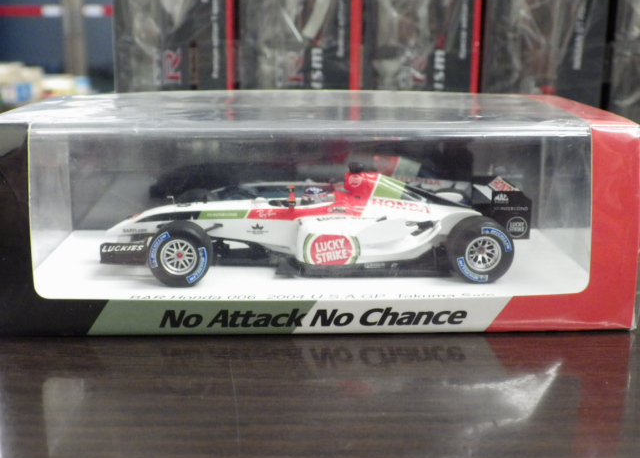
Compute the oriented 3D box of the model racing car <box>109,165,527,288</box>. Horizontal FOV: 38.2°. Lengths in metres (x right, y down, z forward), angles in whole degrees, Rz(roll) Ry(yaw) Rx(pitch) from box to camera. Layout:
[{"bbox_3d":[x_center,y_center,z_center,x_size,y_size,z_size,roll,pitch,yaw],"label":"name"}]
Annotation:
[{"bbox_3d":[-0.002,-0.004,0.234,0.106,0.025,0.041,-1,14,1],"label":"model racing car"}]

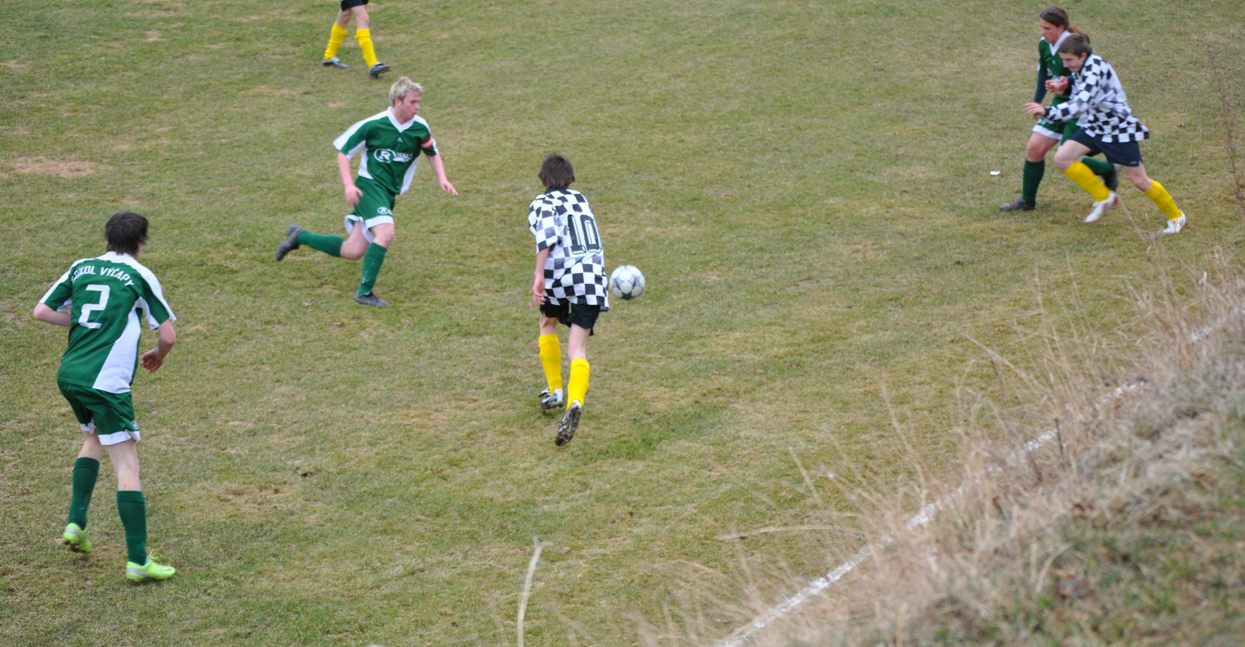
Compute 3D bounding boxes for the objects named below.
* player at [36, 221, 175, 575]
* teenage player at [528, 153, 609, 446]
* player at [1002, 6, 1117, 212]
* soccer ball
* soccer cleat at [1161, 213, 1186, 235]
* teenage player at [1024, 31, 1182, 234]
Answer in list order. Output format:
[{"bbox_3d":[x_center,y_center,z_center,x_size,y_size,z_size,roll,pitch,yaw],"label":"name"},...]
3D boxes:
[{"bbox_3d":[-2.406,0.302,15.951,0.620,1.720,0.600,10,16,37],"label":"player"},{"bbox_3d":[-0.287,-0.141,18.572,0.460,1.460,0.820,-3,13,-15],"label":"teenage player"},{"bbox_3d":[3.216,-1.609,25.155,0.920,1.500,0.600,-10,16,-37],"label":"player"},{"bbox_3d":[0.032,-0.255,21.400,0.220,0.220,0.220,0,12,0],"label":"soccer ball"},{"bbox_3d":[3.889,-0.695,24.150,0.095,0.115,0.260,11,28,41],"label":"soccer cleat"},{"bbox_3d":[3.384,-1.307,23.967,1.100,1.420,0.580,-6,14,-26],"label":"teenage player"}]

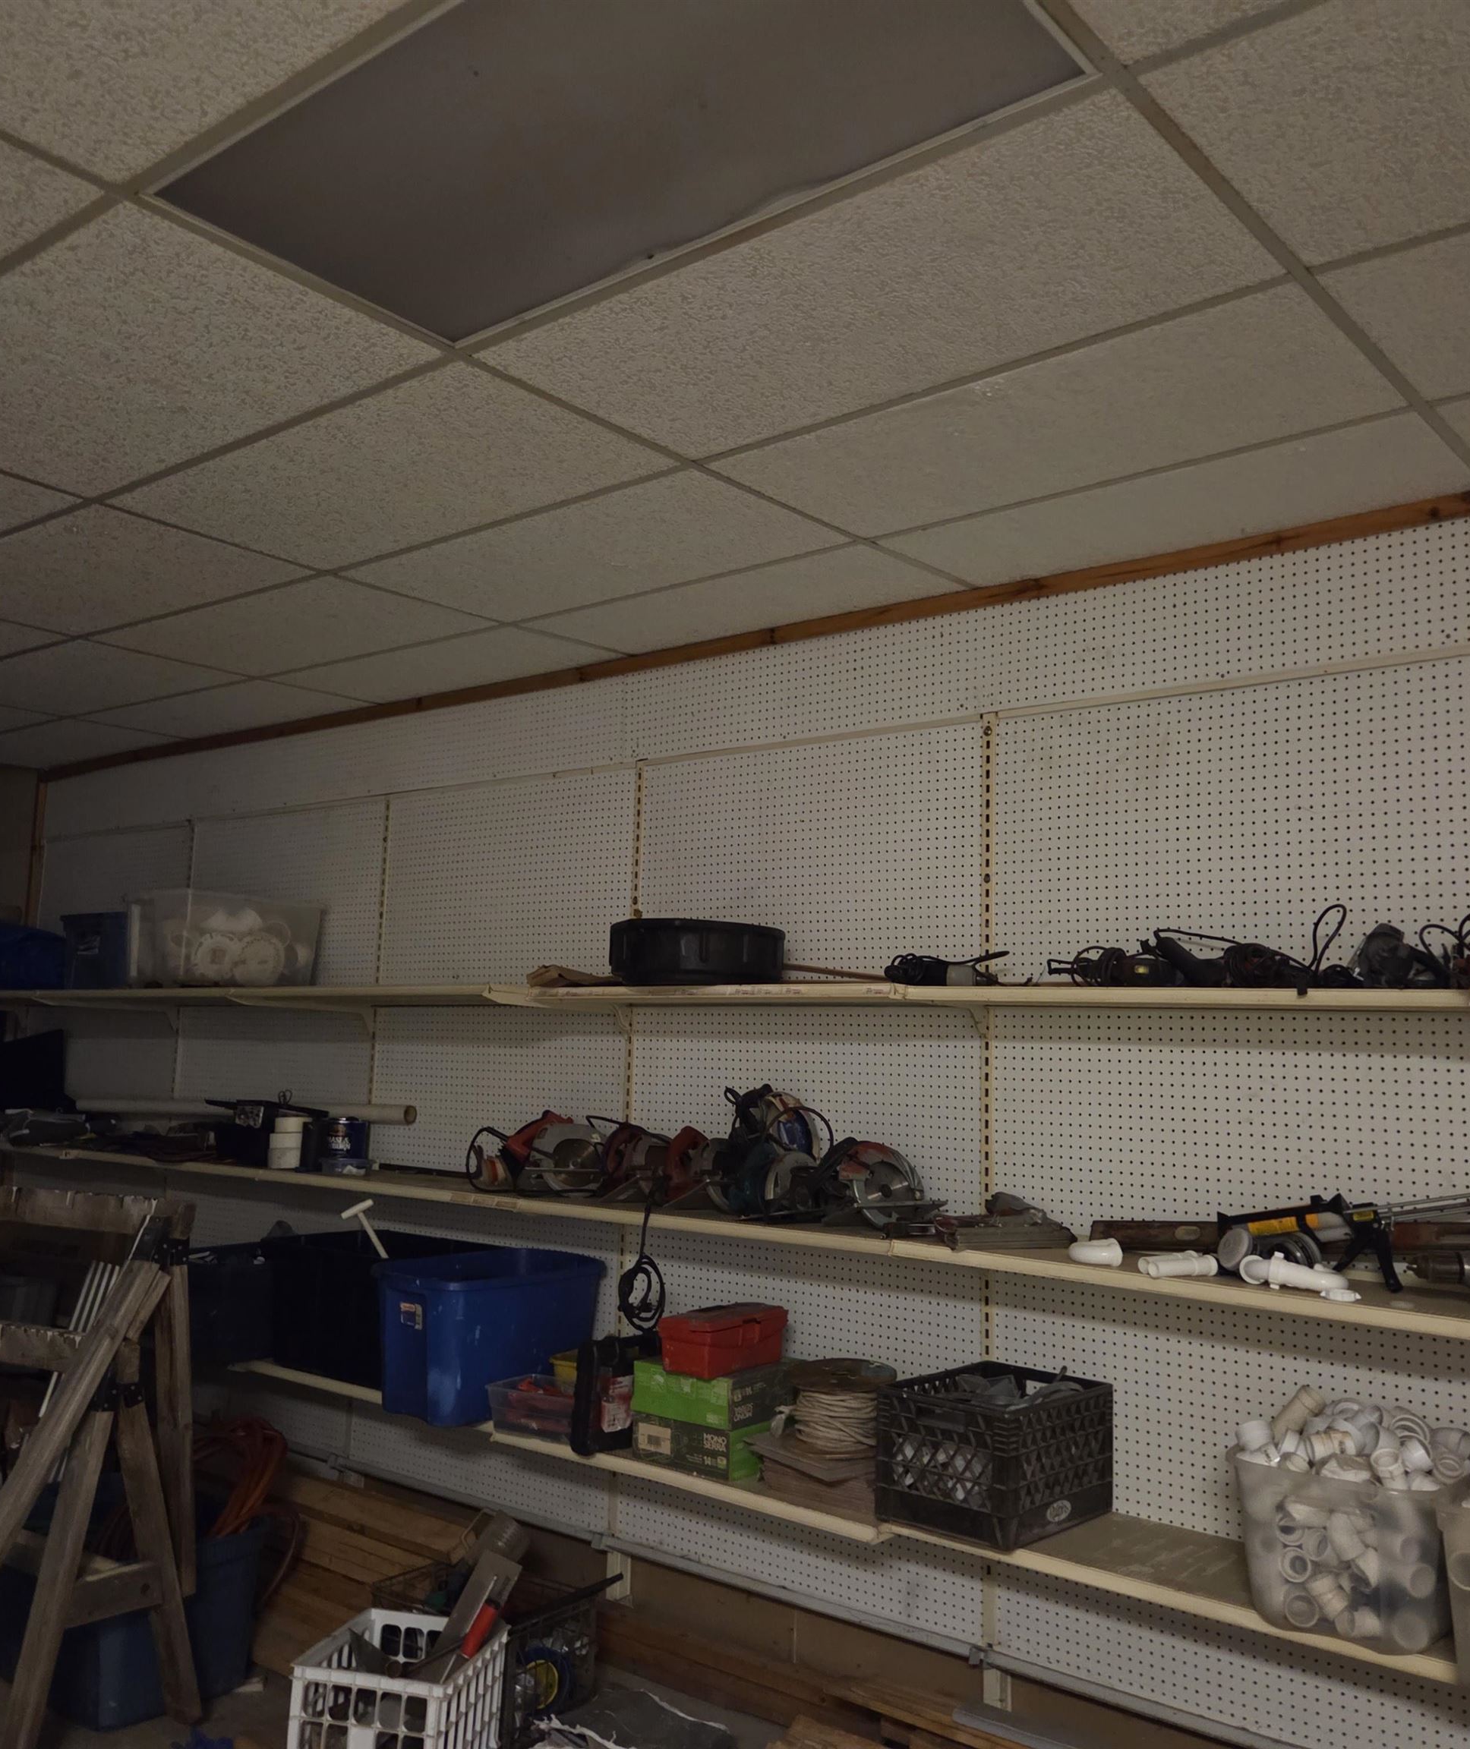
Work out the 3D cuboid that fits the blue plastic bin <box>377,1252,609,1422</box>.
[{"bbox_3d":[-0.715,1.324,4.462,0.420,0.395,0.585,-5,-9,43],"label":"blue plastic bin"}]

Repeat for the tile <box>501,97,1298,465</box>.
[{"bbox_3d":[0.188,-0.919,2.518,1.205,0.020,0.598,-4,-8,39],"label":"tile"}]

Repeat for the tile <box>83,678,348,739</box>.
[{"bbox_3d":[-1.895,-0.601,5.694,1.207,0.018,0.501,-4,-8,39],"label":"tile"}]

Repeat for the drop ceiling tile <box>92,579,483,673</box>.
[{"bbox_3d":[-1.304,-0.722,4.529,1.205,0.020,0.598,-4,-8,39],"label":"drop ceiling tile"}]

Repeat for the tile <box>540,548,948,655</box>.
[{"bbox_3d":[-0.009,-0.720,4.153,1.207,0.018,0.501,-4,-8,39],"label":"tile"}]

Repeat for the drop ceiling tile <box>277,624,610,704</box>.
[{"bbox_3d":[-0.950,-0.671,4.959,1.205,0.020,0.497,-4,-8,39],"label":"drop ceiling tile"}]

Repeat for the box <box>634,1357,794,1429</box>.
[{"bbox_3d":[-0.045,1.300,3.931,0.305,0.118,0.305,-3,-8,36],"label":"box"}]

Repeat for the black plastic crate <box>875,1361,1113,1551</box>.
[{"bbox_3d":[0.588,1.300,3.485,0.338,0.278,0.430,-5,-9,42],"label":"black plastic crate"}]

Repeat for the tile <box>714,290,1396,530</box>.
[{"bbox_3d":[0.578,-0.847,2.953,1.207,0.018,0.600,-4,-8,39],"label":"tile"}]

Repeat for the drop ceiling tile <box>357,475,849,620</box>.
[{"bbox_3d":[-0.365,-0.774,3.722,1.207,0.018,0.600,-4,-8,39],"label":"drop ceiling tile"}]

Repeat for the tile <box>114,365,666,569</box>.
[{"bbox_3d":[-0.745,-0.844,3.292,1.205,0.020,0.598,-4,-8,39],"label":"tile"}]

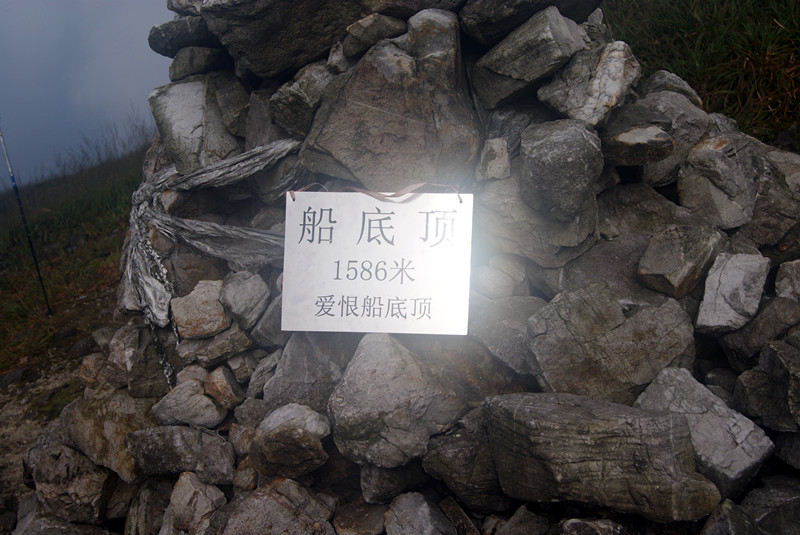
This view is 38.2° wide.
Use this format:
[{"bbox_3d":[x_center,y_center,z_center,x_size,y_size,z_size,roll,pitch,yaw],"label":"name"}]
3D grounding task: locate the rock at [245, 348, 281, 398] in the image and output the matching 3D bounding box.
[{"bbox_3d":[-0.309,0.238,2.600,0.084,0.117,0.100,2,7,0],"label":"rock"}]

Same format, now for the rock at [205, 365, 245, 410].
[{"bbox_3d":[-0.400,0.273,2.640,0.084,0.095,0.090,0,8,0],"label":"rock"}]

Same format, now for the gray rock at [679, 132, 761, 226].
[{"bbox_3d":[0.737,-0.198,2.660,0.190,0.213,0.190,-1,7,-20],"label":"gray rock"}]

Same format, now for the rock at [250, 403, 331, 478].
[{"bbox_3d":[-0.234,0.372,2.500,0.165,0.145,0.150,0,8,0],"label":"rock"}]

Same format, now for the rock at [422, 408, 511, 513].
[{"bbox_3d":[0.142,0.419,2.530,0.187,0.203,0.180,0,8,0],"label":"rock"}]

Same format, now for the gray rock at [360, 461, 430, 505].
[{"bbox_3d":[-0.010,0.473,2.550,0.152,0.079,0.120,0,8,0],"label":"gray rock"}]

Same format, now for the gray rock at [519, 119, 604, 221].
[{"bbox_3d":[0.360,-0.219,2.580,0.188,0.210,0.180,0,10,0],"label":"gray rock"}]

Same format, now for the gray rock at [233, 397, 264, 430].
[{"bbox_3d":[-0.340,0.326,2.600,0.067,0.063,0.070,0,8,0],"label":"gray rock"}]

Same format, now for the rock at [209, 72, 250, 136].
[{"bbox_3d":[-0.395,-0.378,2.680,0.100,0.150,0.115,0,10,0],"label":"rock"}]

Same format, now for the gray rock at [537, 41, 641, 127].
[{"bbox_3d":[0.433,-0.423,2.660,0.236,0.195,0.190,2,7,0],"label":"gray rock"}]

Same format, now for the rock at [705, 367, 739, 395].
[{"bbox_3d":[0.723,0.256,2.600,0.080,0.066,0.075,0,10,0],"label":"rock"}]

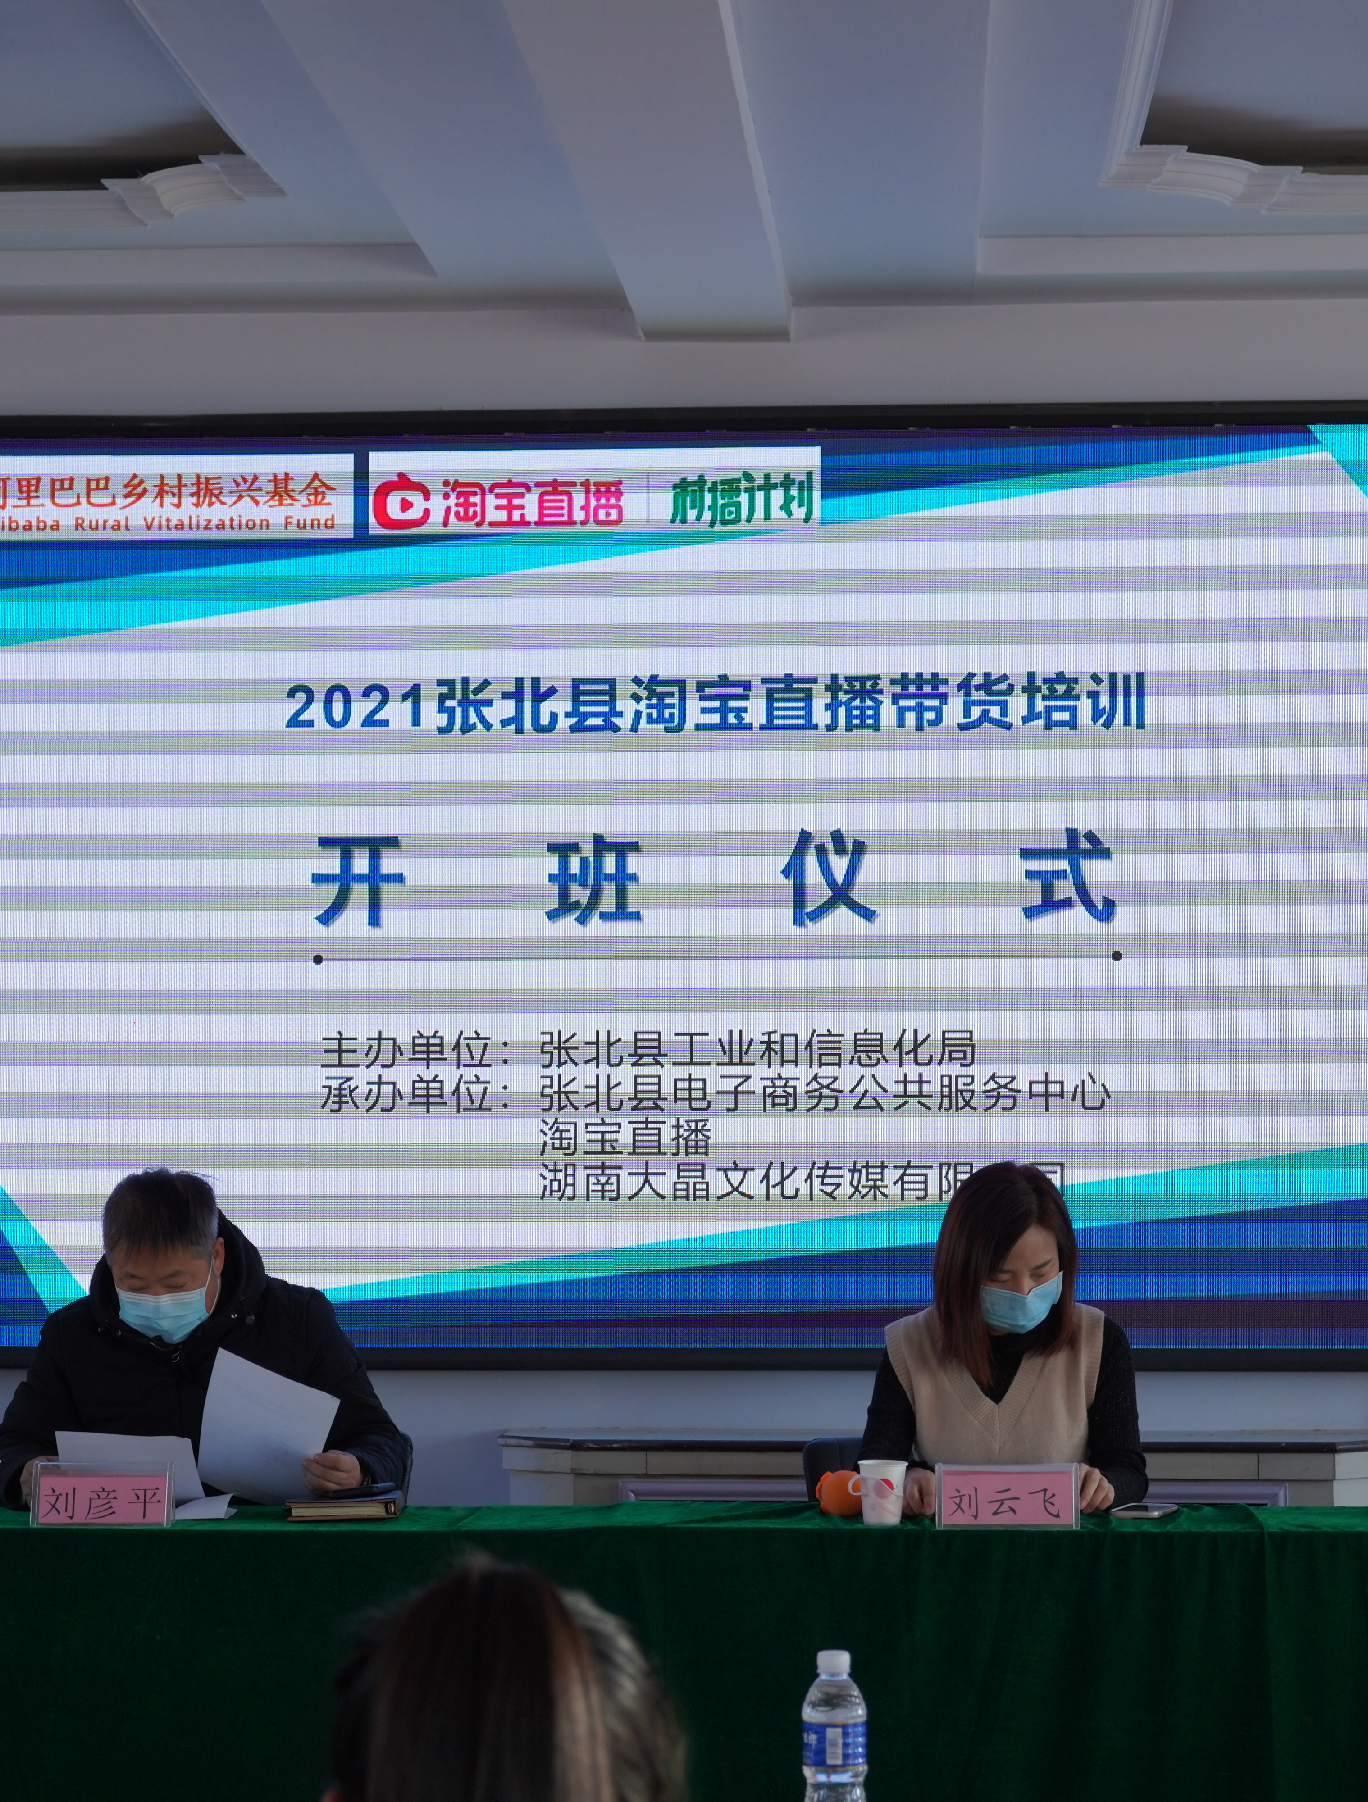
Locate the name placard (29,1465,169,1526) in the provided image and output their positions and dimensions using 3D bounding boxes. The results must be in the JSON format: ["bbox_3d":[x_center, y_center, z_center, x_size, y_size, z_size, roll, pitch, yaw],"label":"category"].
[{"bbox_3d":[-0.828,0.848,6.447,0.202,0.090,0.070,0,-2,3],"label":"name placard"}]

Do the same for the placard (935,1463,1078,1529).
[{"bbox_3d":[0.458,0.841,6.375,0.202,0.090,0.070,0,-2,3],"label":"placard"}]

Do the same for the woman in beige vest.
[{"bbox_3d":[0.482,1.032,6.810,0.436,1.272,0.720,0,-2,3],"label":"woman in beige vest"}]

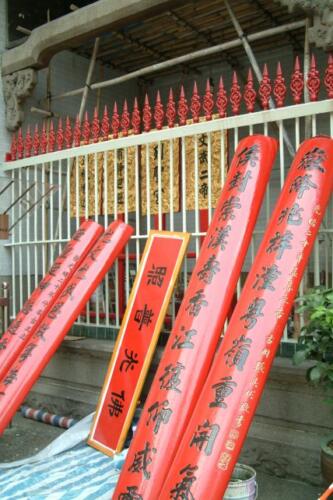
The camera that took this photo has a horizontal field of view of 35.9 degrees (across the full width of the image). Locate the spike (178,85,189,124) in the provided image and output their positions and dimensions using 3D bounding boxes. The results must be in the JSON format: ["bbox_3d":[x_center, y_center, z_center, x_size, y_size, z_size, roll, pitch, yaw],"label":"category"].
[{"bbox_3d":[0.138,-1.194,4.259,0.086,0.332,0.079,-2,-2,35],"label":"spike"}]

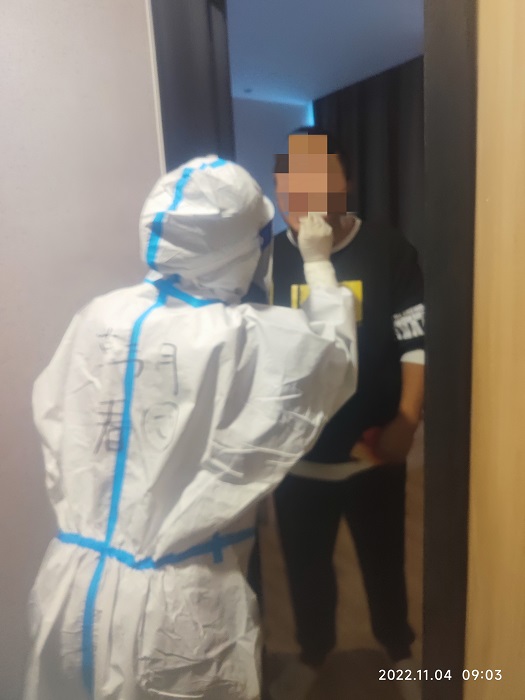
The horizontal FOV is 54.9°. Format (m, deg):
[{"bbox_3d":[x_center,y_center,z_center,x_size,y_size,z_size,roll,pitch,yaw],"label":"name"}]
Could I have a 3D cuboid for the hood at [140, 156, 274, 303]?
[{"bbox_3d":[-0.111,-0.243,1.020,0.265,0.285,0.240,-13,14,-40],"label":"hood"}]

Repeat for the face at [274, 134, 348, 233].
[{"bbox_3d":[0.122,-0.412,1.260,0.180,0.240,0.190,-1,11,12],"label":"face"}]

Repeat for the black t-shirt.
[{"bbox_3d":[0.194,-0.015,1.360,0.500,0.660,0.280,-1,11,12],"label":"black t-shirt"}]

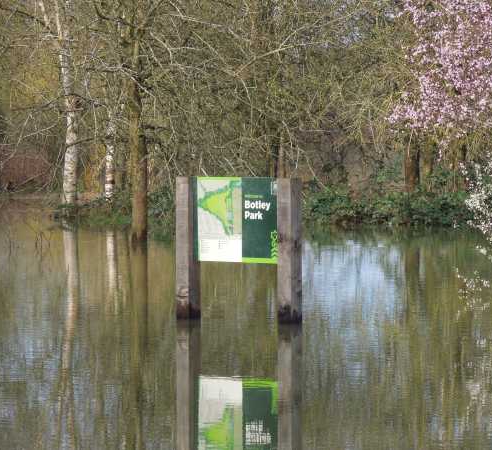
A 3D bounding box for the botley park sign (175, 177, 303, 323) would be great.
[{"bbox_3d":[-0.064,0.247,32.500,1.440,1.430,0.185,1,2,40],"label":"botley park sign"}]

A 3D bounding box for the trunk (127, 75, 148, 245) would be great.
[{"bbox_3d":[-1.871,-1.128,57.000,0.320,2.900,0.320,-2,1,0],"label":"trunk"}]

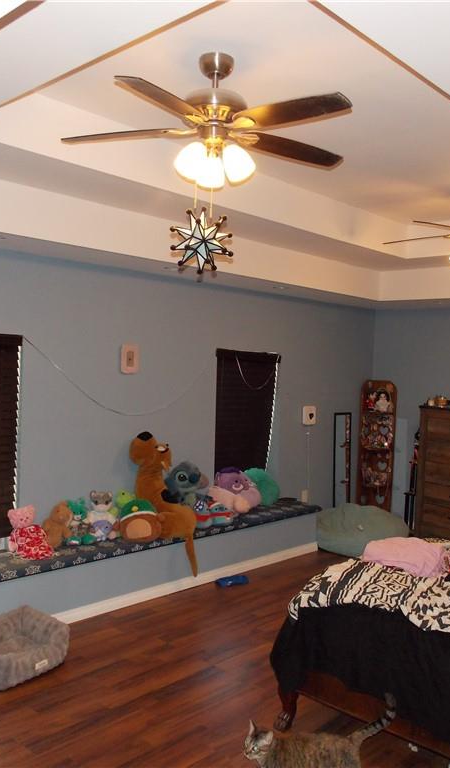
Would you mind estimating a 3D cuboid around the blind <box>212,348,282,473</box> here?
[{"bbox_3d":[0.198,0.341,6.357,0.070,1.280,0.890,3,2,43],"label":"blind"}]

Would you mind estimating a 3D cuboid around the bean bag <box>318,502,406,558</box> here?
[{"bbox_3d":[1.354,1.413,6.718,0.900,0.420,0.900,2,1,0],"label":"bean bag"}]

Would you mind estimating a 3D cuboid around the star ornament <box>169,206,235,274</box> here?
[{"bbox_3d":[-0.097,-0.592,2.820,0.260,0.275,0.260,2,1,-2],"label":"star ornament"}]

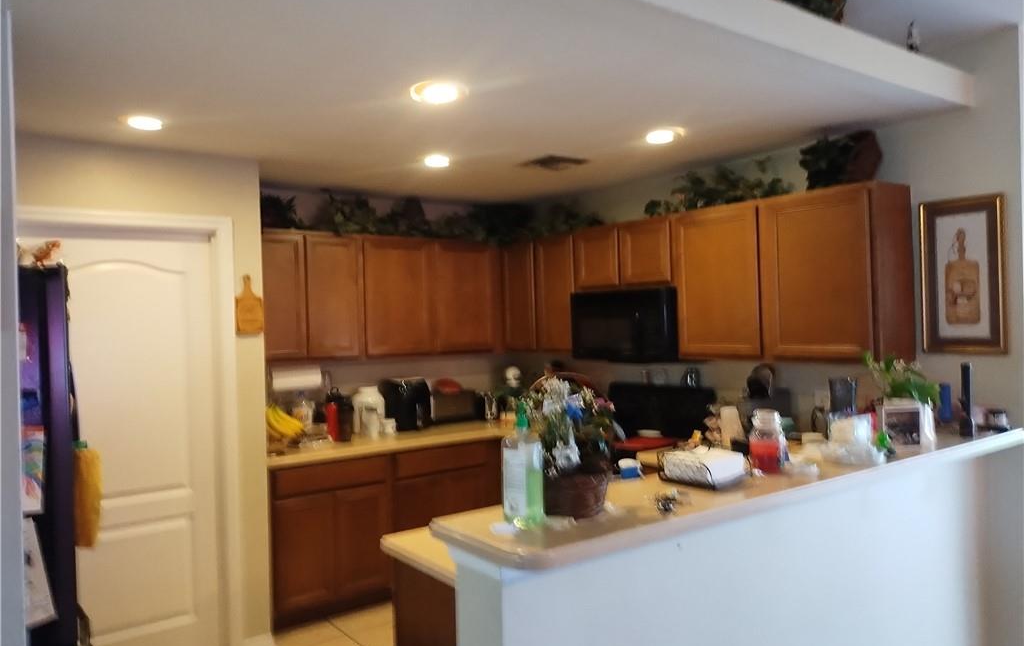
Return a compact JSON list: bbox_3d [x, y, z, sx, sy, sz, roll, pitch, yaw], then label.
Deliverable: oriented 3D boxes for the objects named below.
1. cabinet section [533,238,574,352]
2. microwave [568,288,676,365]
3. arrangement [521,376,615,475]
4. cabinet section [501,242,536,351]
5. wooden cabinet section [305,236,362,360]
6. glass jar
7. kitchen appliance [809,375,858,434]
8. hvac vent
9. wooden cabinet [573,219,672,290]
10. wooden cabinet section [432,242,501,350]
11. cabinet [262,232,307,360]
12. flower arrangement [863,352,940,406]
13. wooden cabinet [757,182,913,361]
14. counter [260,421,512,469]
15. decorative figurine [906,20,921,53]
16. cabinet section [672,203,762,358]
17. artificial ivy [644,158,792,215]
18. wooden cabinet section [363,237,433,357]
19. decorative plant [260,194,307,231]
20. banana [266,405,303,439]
[{"bbox_3d":[0.386,-0.183,4.706,0.315,0.744,0.392,-1,0,-37],"label":"cabinet section"},{"bbox_3d":[0.721,0.001,4.091,0.383,0.393,0.770,-1,0,-36],"label":"microwave"},{"bbox_3d":[0.140,0.255,1.803,0.222,0.232,0.197,-1,0,4],"label":"arrangement"},{"bbox_3d":[0.153,-0.178,5.020,0.315,0.744,0.389,-1,0,-37],"label":"cabinet section"},{"bbox_3d":[-1.127,-0.157,4.502,0.367,0.744,0.315,-1,0,-37],"label":"wooden cabinet section"},{"bbox_3d":[0.743,0.343,2.160,0.103,0.175,0.103,-1,0,0],"label":"glass jar"},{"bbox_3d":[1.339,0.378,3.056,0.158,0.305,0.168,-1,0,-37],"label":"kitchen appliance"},{"bbox_3d":[0.220,-0.832,3.870,0.281,0.015,0.275,-1,0,-36],"label":"hvac vent"},{"bbox_3d":[0.735,-0.378,4.225,0.330,0.355,0.763,-1,0,-37],"label":"wooden cabinet"},{"bbox_3d":[-0.387,-0.168,5.051,0.525,0.744,0.315,-1,0,-37],"label":"wooden cabinet section"},{"bbox_3d":[-1.392,-0.145,4.213,0.334,0.716,0.332,-1,0,-36],"label":"cabinet"},{"bbox_3d":[1.390,0.198,2.640,0.256,0.187,0.217,-1,0,-37],"label":"flower arrangement"},{"bbox_3d":[1.396,-0.203,3.209,0.309,0.716,0.519,-1,0,-36],"label":"wooden cabinet"},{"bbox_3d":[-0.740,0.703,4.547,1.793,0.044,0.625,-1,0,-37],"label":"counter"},{"bbox_3d":[1.457,-1.037,2.683,0.050,0.135,0.045,-1,0,-36],"label":"decorative figurine"},{"bbox_3d":[1.120,-0.199,3.716,0.315,0.744,0.518,-1,0,-37],"label":"cabinet section"},{"bbox_3d":[1.028,-0.661,3.708,0.265,0.214,0.847,-1,0,-36],"label":"artificial ivy"},{"bbox_3d":[-0.788,-0.162,4.753,0.476,0.744,0.315,-1,0,-37],"label":"wooden cabinet section"},{"bbox_3d":[-1.362,-0.613,4.213,0.337,0.219,0.255,-1,0,-36],"label":"decorative plant"},{"bbox_3d":[-1.270,0.557,4.137,0.202,0.168,0.148,-1,0,-37],"label":"banana"}]

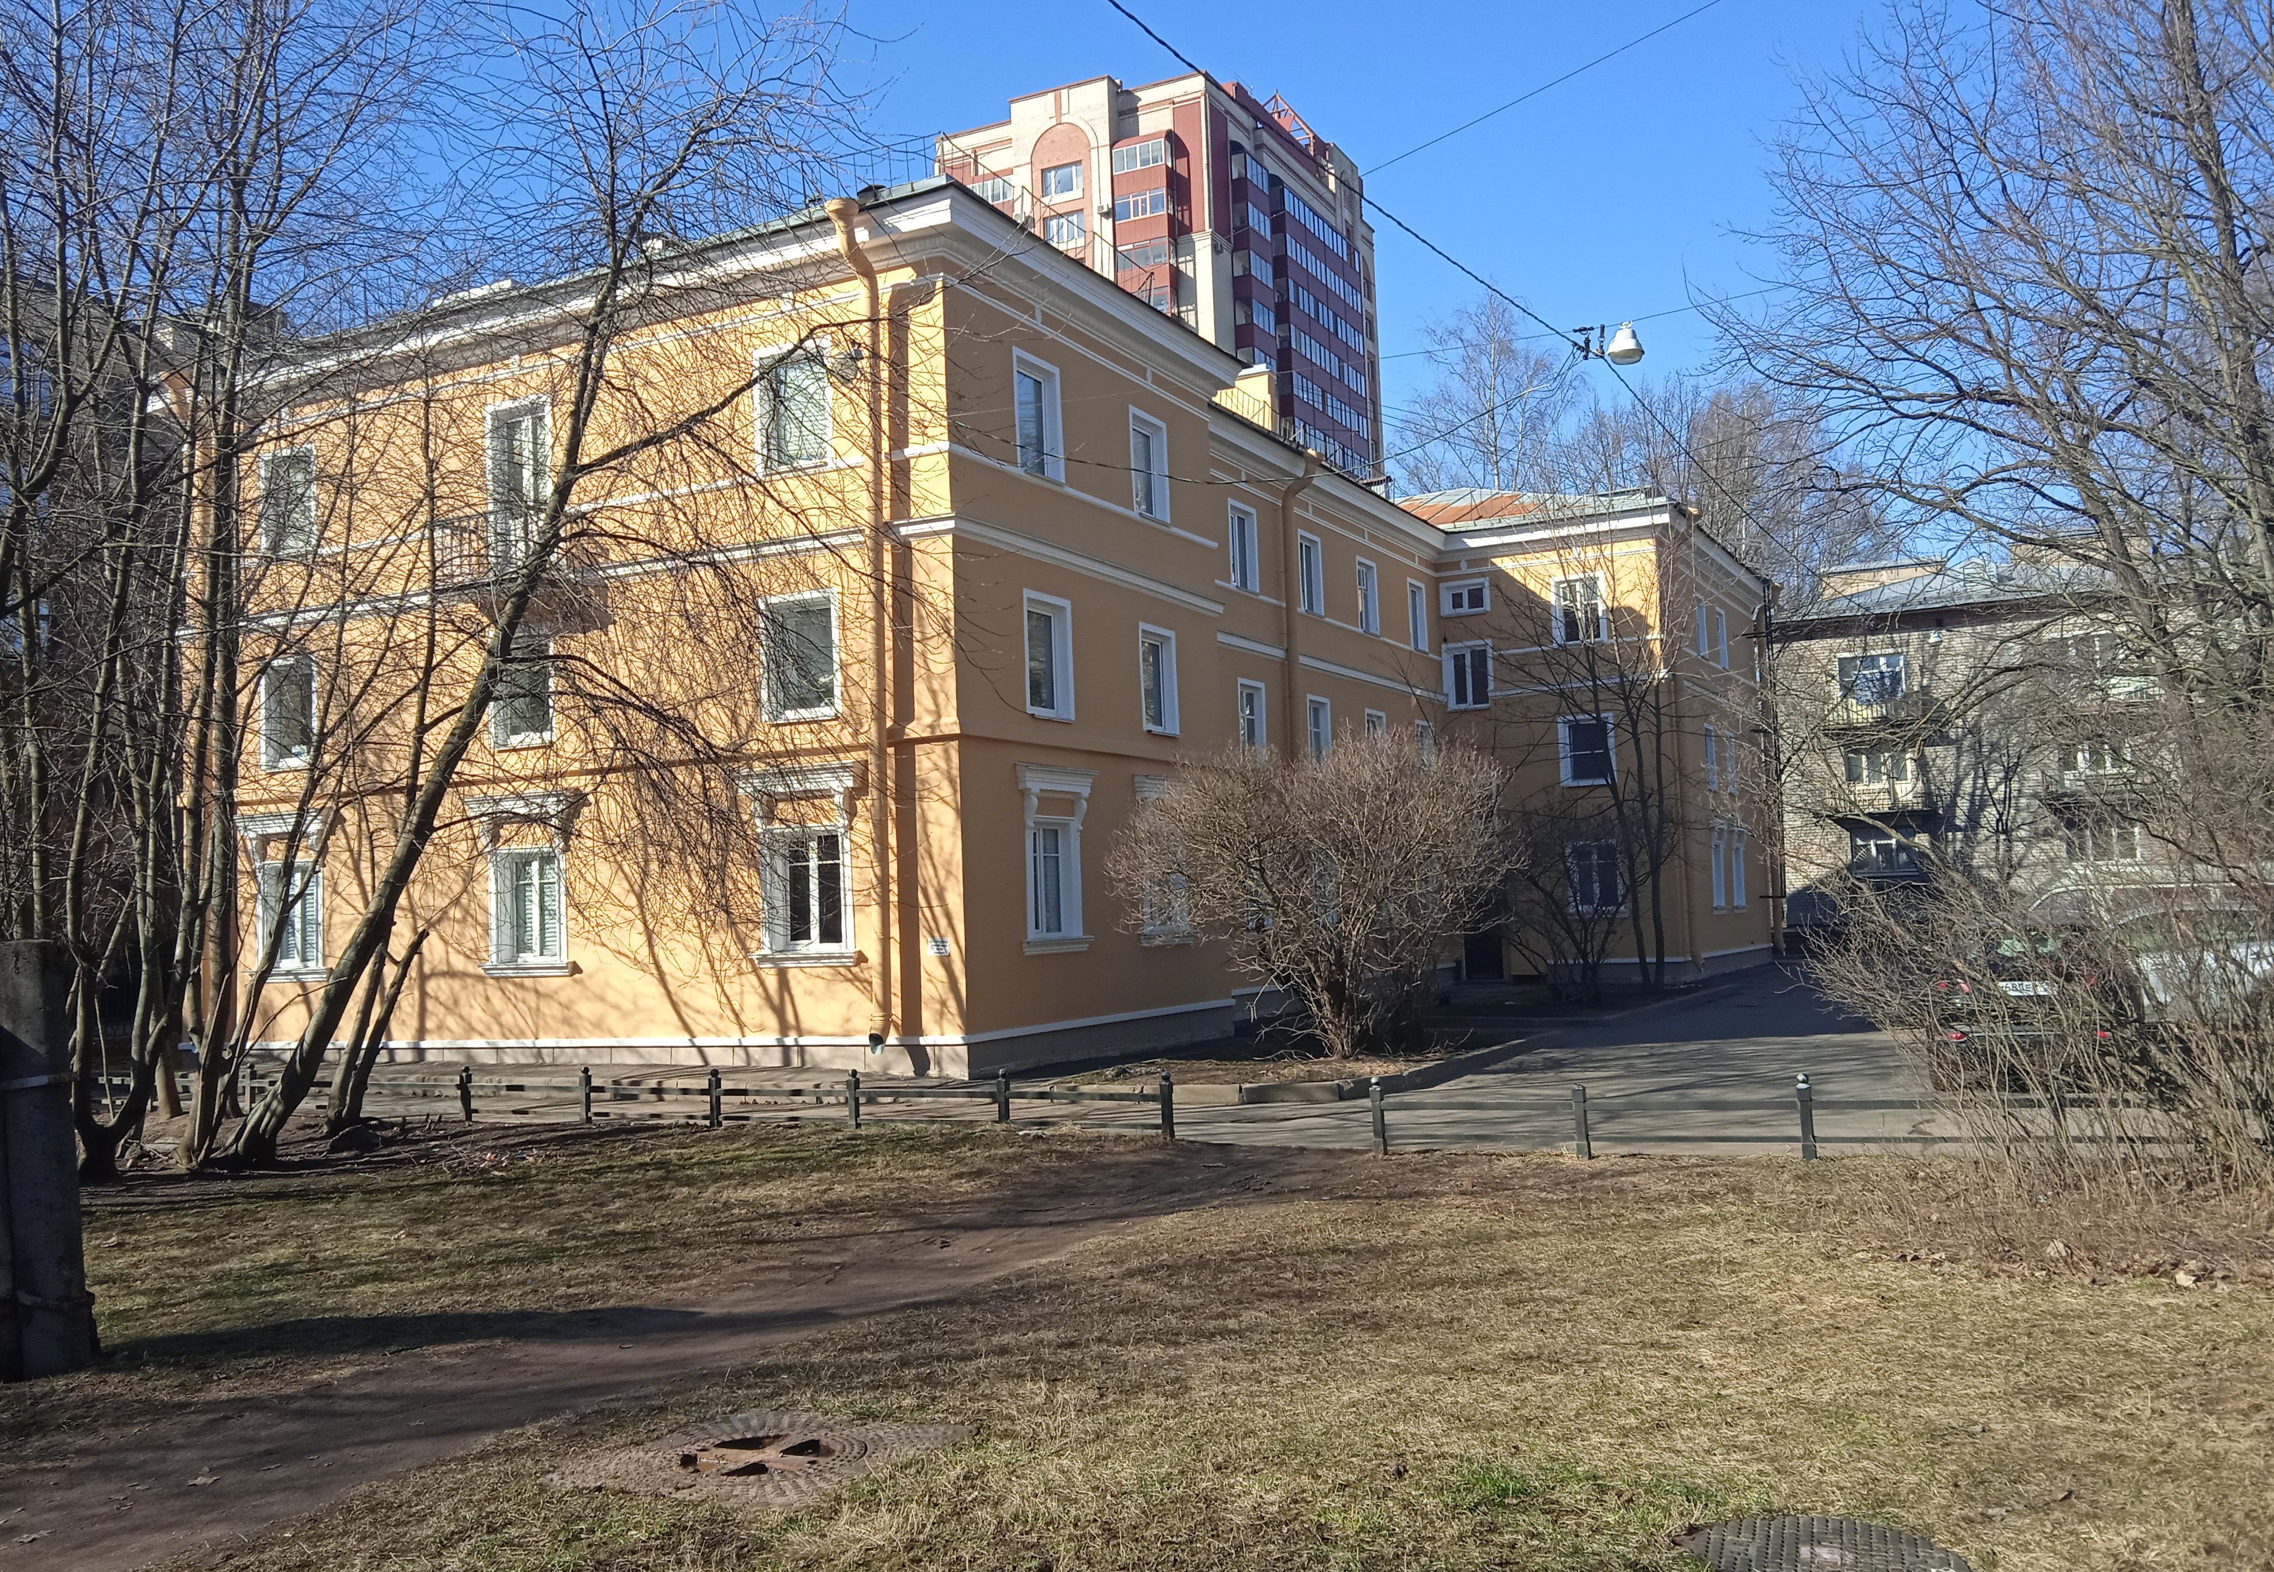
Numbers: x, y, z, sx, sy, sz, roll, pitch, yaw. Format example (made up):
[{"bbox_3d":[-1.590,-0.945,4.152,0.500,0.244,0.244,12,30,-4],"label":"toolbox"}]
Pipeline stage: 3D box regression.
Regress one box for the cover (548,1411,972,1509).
[{"bbox_3d":[-1.168,2.068,5.607,1.000,0.050,1.000,-4,-4,27],"label":"cover"}]

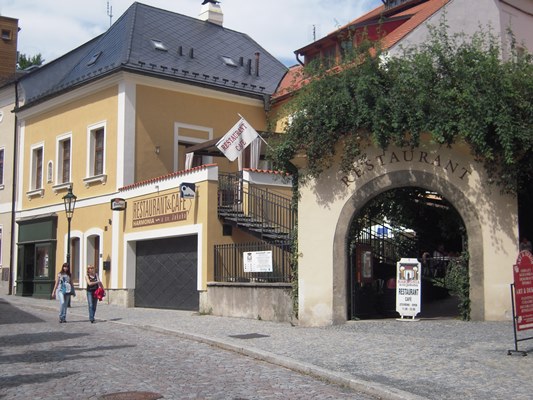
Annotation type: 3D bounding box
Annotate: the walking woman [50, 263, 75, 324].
[{"bbox_3d":[-5.722,2.627,21.793,0.620,1.677,0.440,2,-7,-14],"label":"walking woman"}]

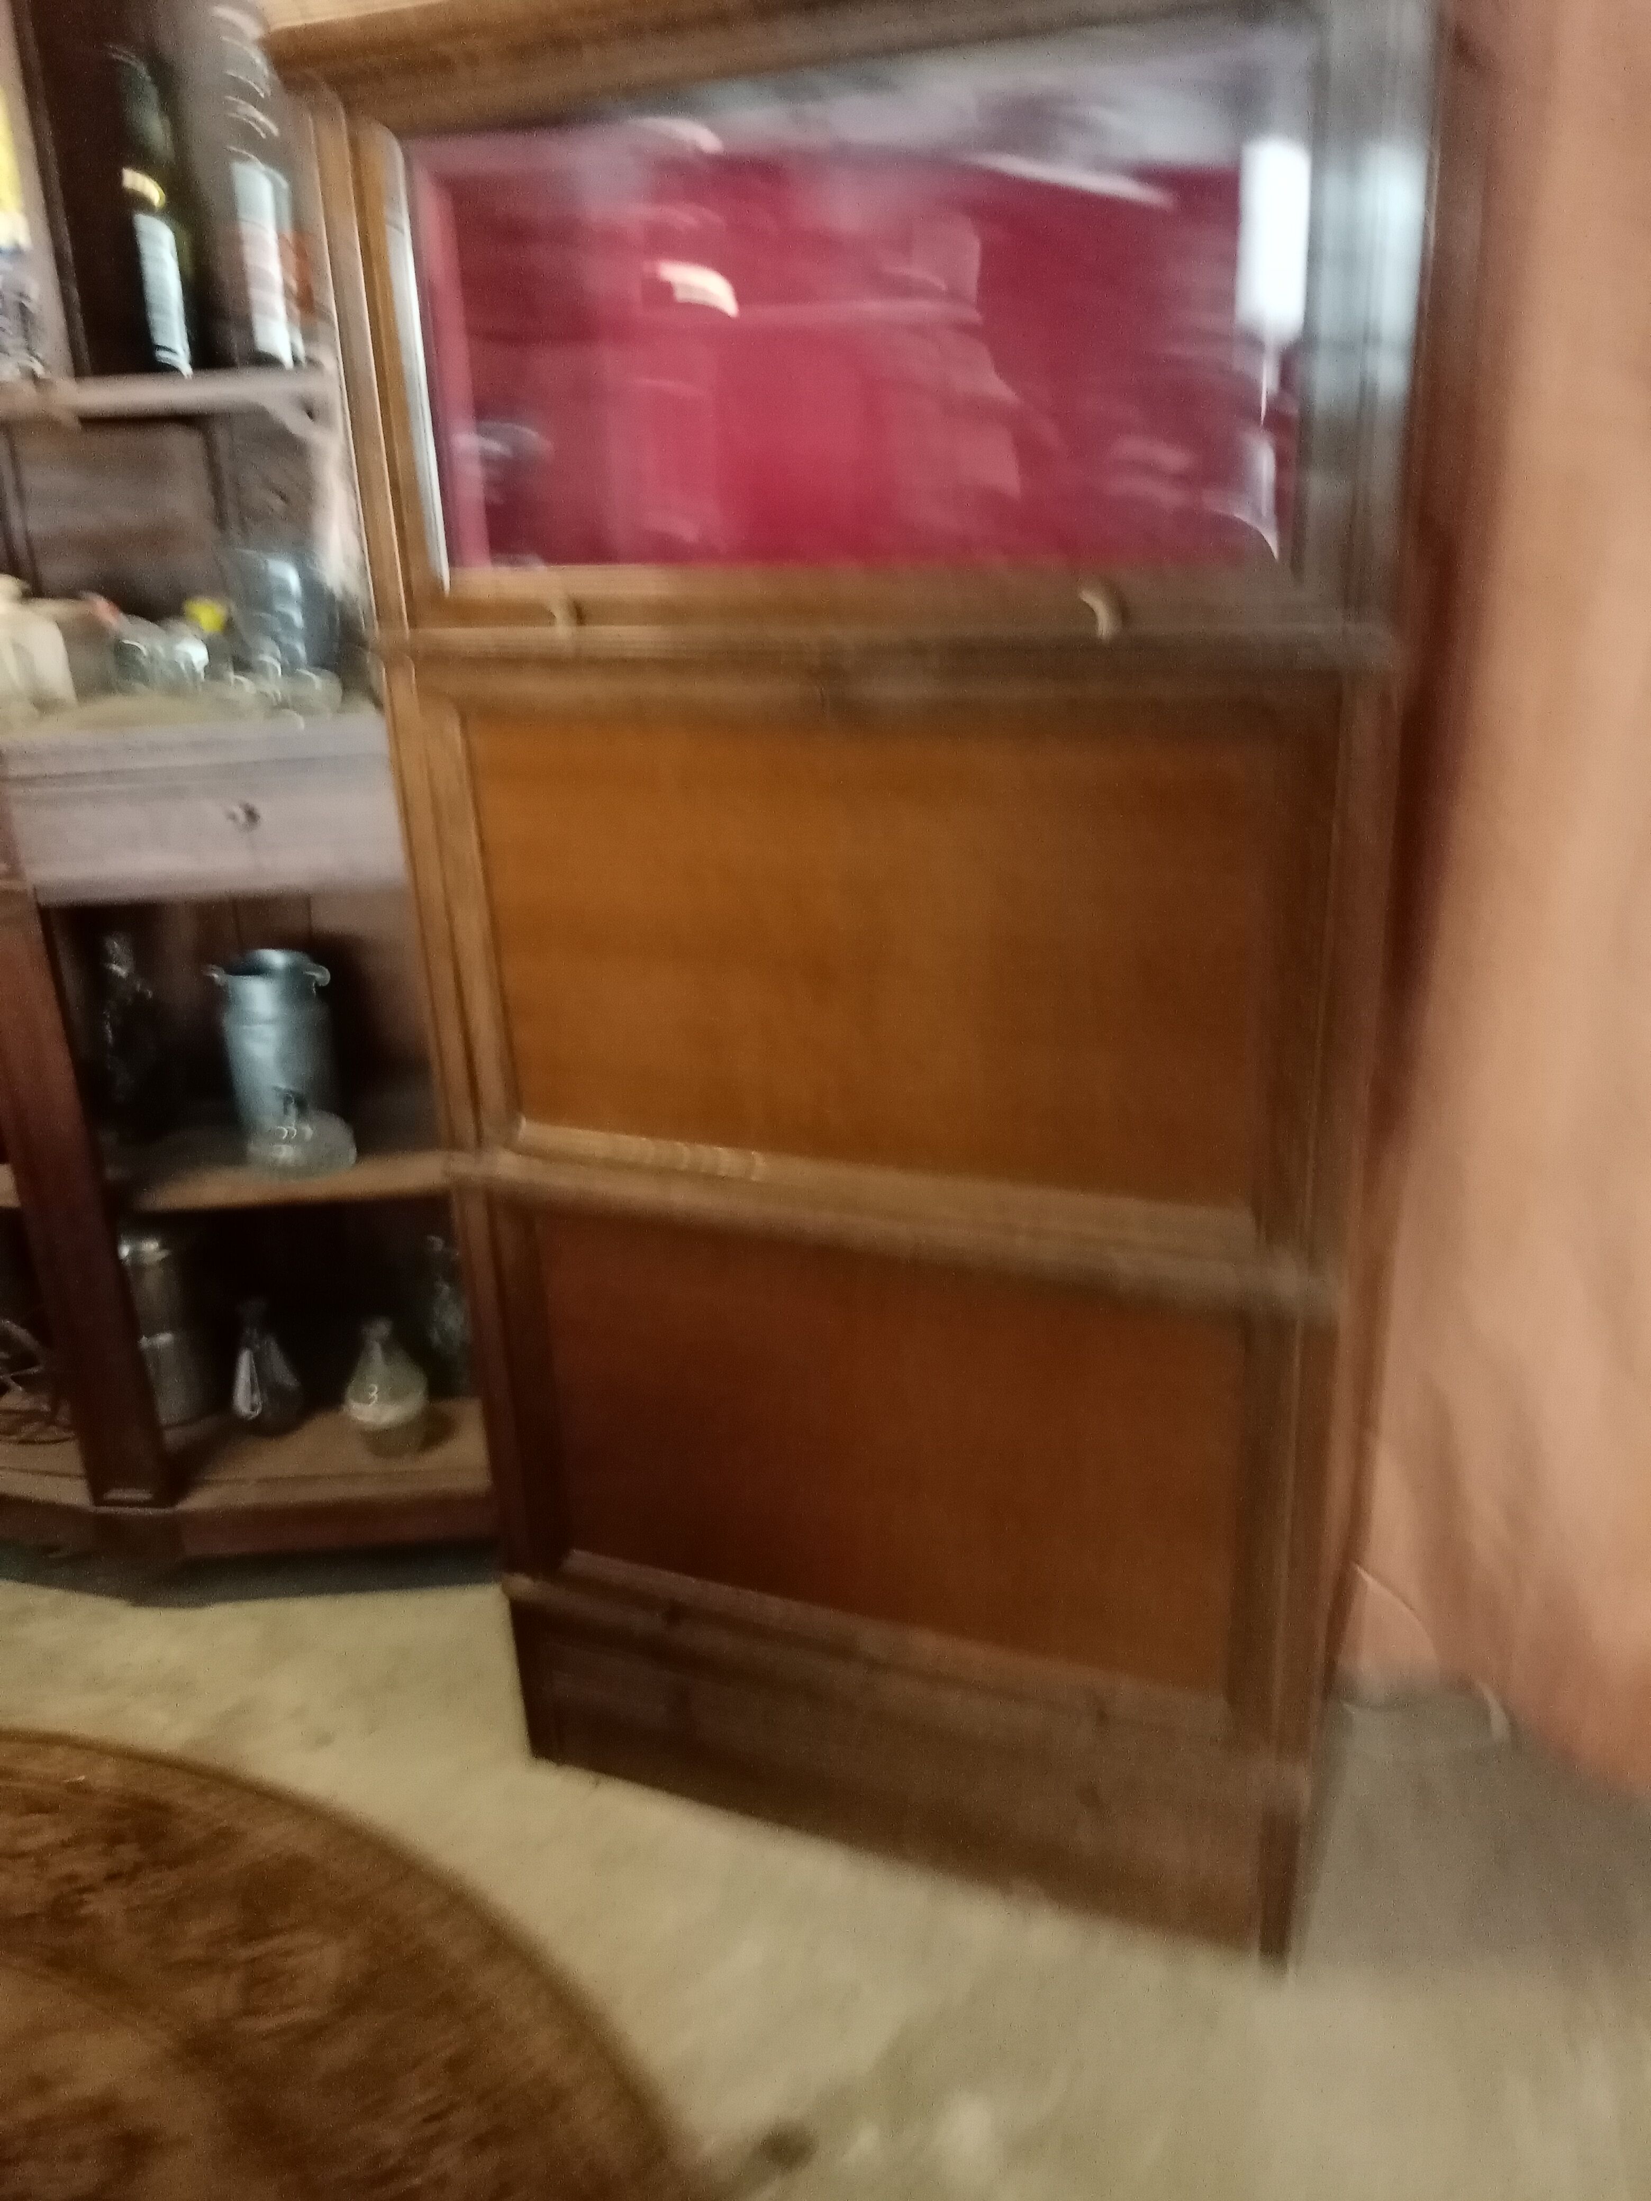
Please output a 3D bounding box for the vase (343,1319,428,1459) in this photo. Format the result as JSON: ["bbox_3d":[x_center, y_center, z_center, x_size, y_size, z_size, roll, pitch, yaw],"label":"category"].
[{"bbox_3d":[-0.550,0.348,2.054,0.098,0.172,0.098,-3,20,-3],"label":"vase"}]

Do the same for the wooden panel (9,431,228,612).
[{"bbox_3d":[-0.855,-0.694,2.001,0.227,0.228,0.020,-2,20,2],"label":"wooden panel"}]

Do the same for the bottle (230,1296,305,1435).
[{"bbox_3d":[-0.713,0.331,2.105,0.091,0.182,0.091,-3,20,-3],"label":"bottle"}]

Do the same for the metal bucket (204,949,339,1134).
[{"bbox_3d":[-0.656,-0.069,1.969,0.143,0.214,0.123,-3,20,-3],"label":"metal bucket"}]

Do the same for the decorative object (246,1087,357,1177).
[{"bbox_3d":[-0.606,0.023,1.901,0.128,0.084,0.128,-3,20,-3],"label":"decorative object"}]

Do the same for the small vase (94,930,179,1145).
[{"bbox_3d":[-0.821,-0.073,1.971,0.074,0.234,0.074,-3,20,-3],"label":"small vase"}]

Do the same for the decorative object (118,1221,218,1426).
[{"bbox_3d":[-0.850,0.285,2.130,0.101,0.261,0.101,-3,20,-3],"label":"decorative object"}]

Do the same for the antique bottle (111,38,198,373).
[{"bbox_3d":[-0.736,-0.963,1.790,0.066,0.317,0.066,-3,20,-3],"label":"antique bottle"}]

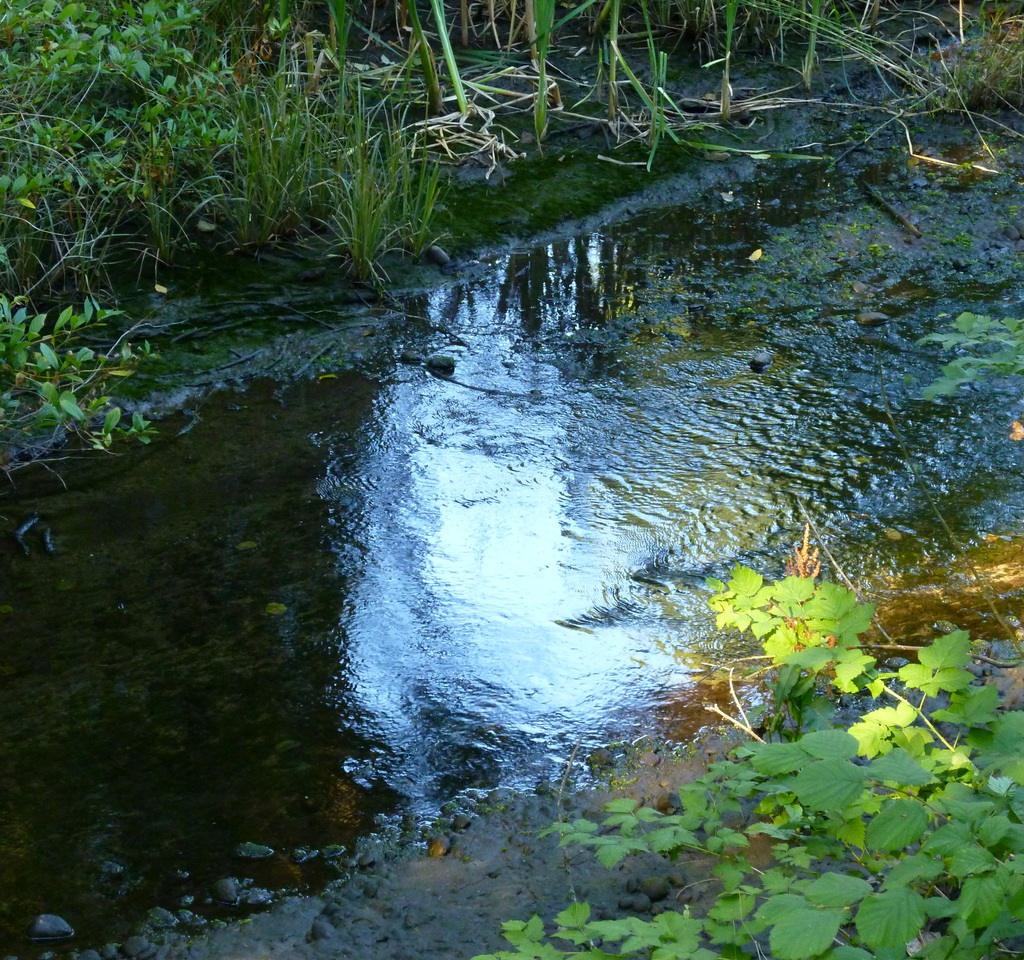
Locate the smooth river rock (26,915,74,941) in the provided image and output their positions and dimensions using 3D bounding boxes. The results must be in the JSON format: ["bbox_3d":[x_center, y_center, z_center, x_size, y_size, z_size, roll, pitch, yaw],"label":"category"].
[{"bbox_3d":[-0.639,0.623,5.380,0.064,0.034,0.048,0,25,0],"label":"smooth river rock"}]

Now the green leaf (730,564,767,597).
[{"bbox_3d":[0.306,0.132,5.039,0.048,0.018,0.059,-9,47,-5],"label":"green leaf"}]

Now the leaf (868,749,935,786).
[{"bbox_3d":[0.468,0.345,4.664,0.080,0.018,0.071,0,33,-2],"label":"leaf"}]

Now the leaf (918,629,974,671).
[{"bbox_3d":[0.554,0.218,4.965,0.062,0.018,0.072,20,51,24],"label":"leaf"}]

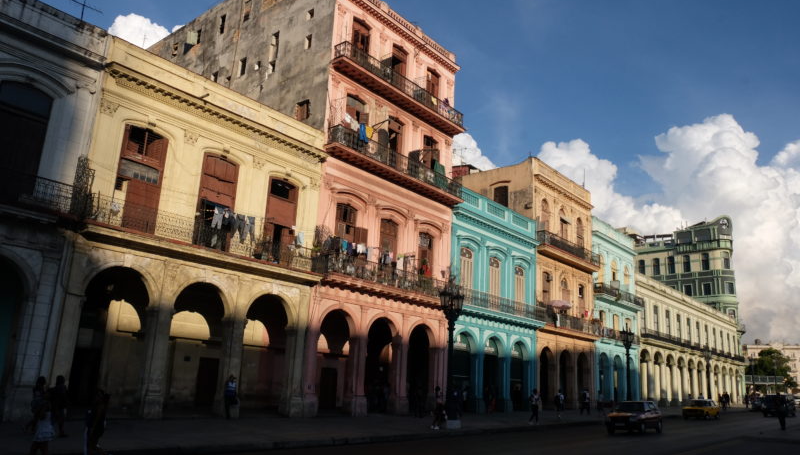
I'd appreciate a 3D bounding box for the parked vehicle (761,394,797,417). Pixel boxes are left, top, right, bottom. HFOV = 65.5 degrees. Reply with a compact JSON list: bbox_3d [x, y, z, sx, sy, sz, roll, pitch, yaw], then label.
[{"bbox_3d":[31.112,14.634,50.991,1.820,1.620,4.600,-8,-18,39],"label":"parked vehicle"}]

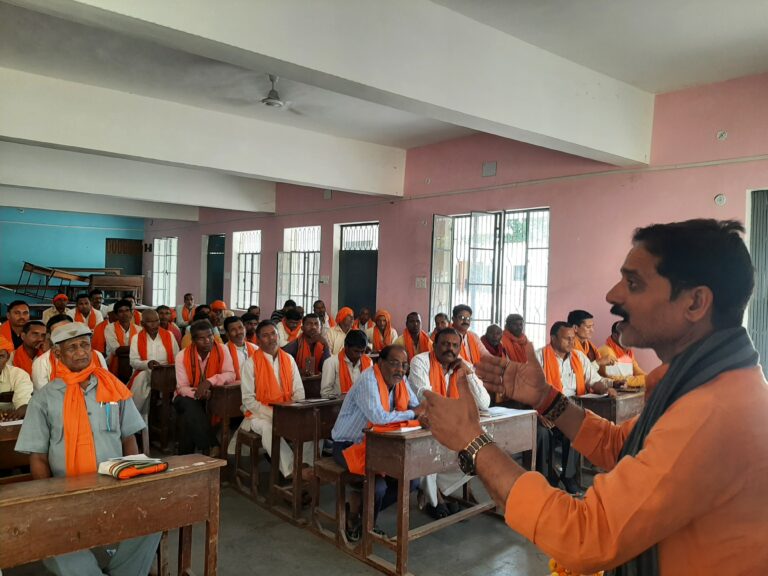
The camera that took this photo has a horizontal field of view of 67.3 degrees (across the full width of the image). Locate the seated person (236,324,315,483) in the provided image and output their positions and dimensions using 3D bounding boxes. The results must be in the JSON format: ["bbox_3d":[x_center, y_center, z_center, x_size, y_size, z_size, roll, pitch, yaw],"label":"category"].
[{"bbox_3d":[-0.755,0.847,4.074,0.520,1.220,0.700,1,2,-28],"label":"seated person"}]

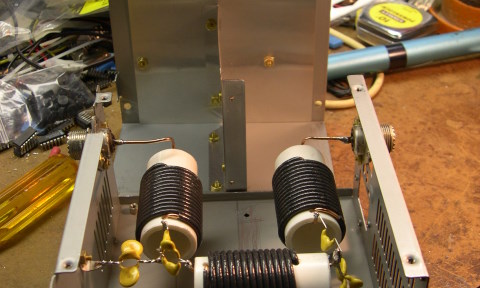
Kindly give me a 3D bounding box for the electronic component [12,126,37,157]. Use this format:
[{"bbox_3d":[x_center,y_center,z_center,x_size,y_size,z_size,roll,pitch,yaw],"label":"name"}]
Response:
[{"bbox_3d":[-0.149,-0.002,0.492,0.008,0.008,0.019,12,39,18],"label":"electronic component"}]

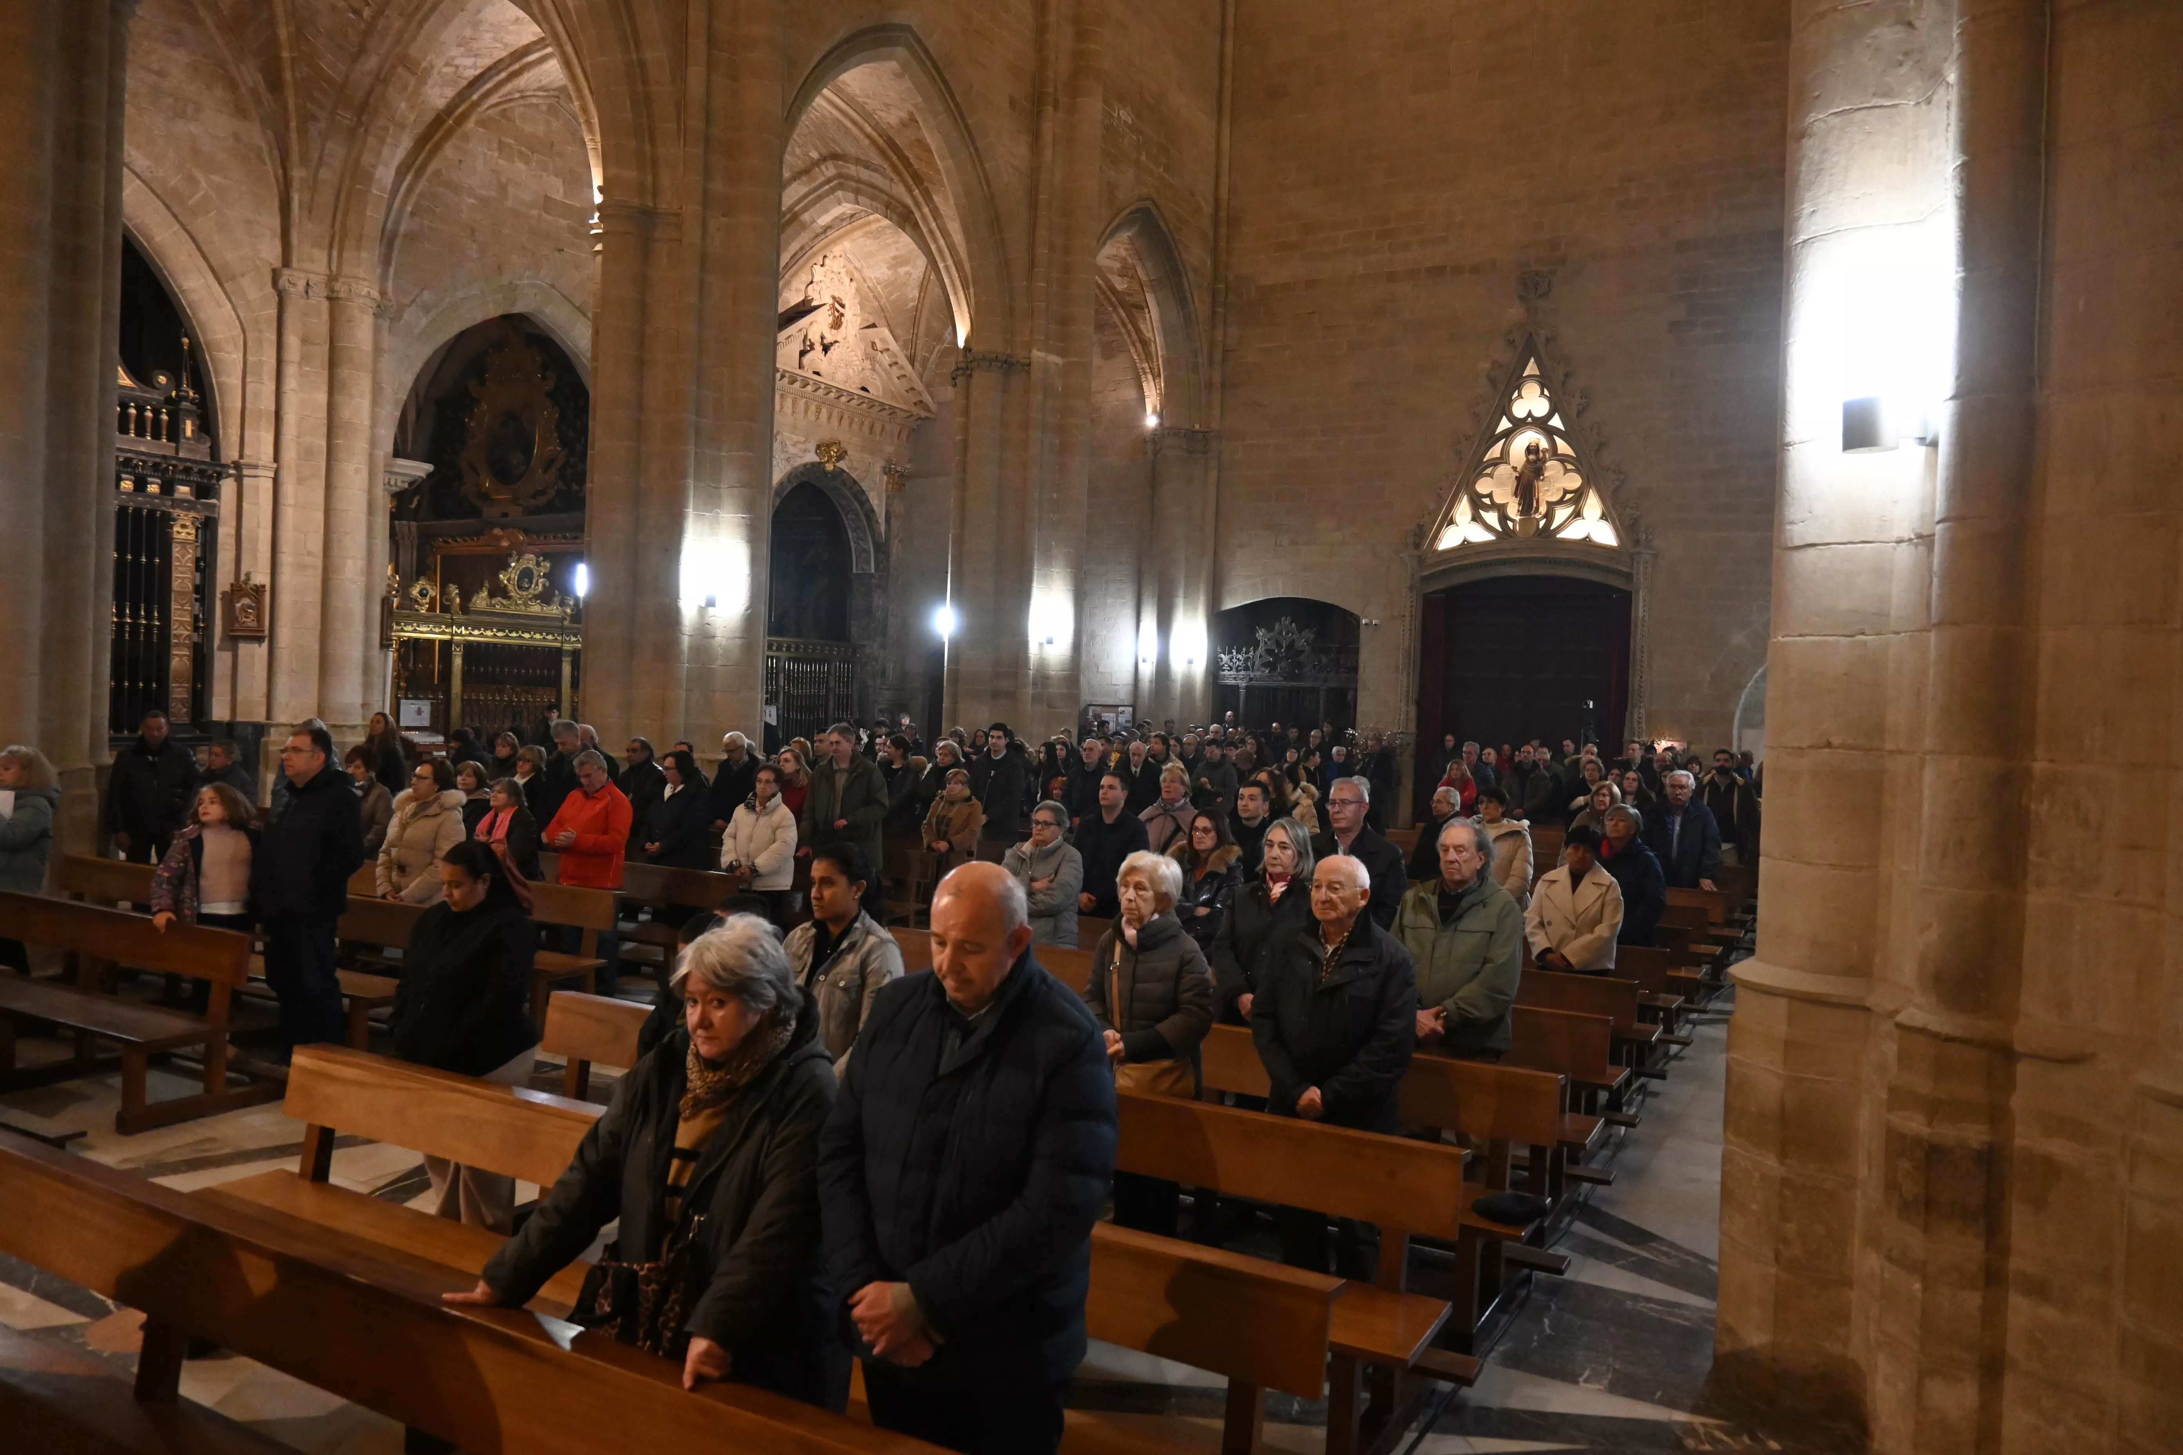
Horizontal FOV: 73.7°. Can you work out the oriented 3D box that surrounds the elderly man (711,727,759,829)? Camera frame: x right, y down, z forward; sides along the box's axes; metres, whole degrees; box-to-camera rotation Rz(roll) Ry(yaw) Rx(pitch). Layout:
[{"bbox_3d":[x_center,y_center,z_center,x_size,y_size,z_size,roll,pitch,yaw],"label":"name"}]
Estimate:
[{"bbox_3d":[-3.268,0.916,13.376,0.500,1.760,0.340,2,1,28],"label":"elderly man"}]

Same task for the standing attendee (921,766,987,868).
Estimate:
[{"bbox_3d":[-1.183,1.102,12.430,0.525,1.525,0.376,2,1,26],"label":"standing attendee"}]

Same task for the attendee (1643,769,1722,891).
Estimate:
[{"bbox_3d":[4.579,1.198,11.359,0.580,1.732,0.420,2,1,27],"label":"attendee"}]

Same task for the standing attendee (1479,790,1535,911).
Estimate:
[{"bbox_3d":[2.689,1.214,9.874,0.544,1.594,0.376,2,1,28],"label":"standing attendee"}]

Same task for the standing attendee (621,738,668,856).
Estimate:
[{"bbox_3d":[-3.831,0.926,12.370,0.500,1.679,0.360,2,1,27],"label":"standing attendee"}]

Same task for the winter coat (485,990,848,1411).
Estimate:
[{"bbox_3d":[-0.783,0.943,2.852,0.720,0.880,0.480,2,0,24],"label":"winter coat"}]

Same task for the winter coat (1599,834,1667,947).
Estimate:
[{"bbox_3d":[3.105,1.075,8.463,0.500,0.850,0.360,2,1,27],"label":"winter coat"}]

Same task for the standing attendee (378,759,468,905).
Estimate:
[{"bbox_3d":[-3.791,0.965,8.221,0.480,1.604,0.350,2,1,30],"label":"standing attendee"}]

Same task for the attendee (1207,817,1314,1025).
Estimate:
[{"bbox_3d":[0.681,1.188,5.964,0.480,1.623,0.360,2,1,27],"label":"attendee"}]

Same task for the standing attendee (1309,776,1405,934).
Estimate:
[{"bbox_3d":[1.290,1.147,7.032,0.530,1.770,0.340,2,1,25],"label":"standing attendee"}]

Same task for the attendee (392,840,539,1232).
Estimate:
[{"bbox_3d":[-2.223,1.164,5.161,0.460,1.550,0.370,2,1,28],"label":"attendee"}]

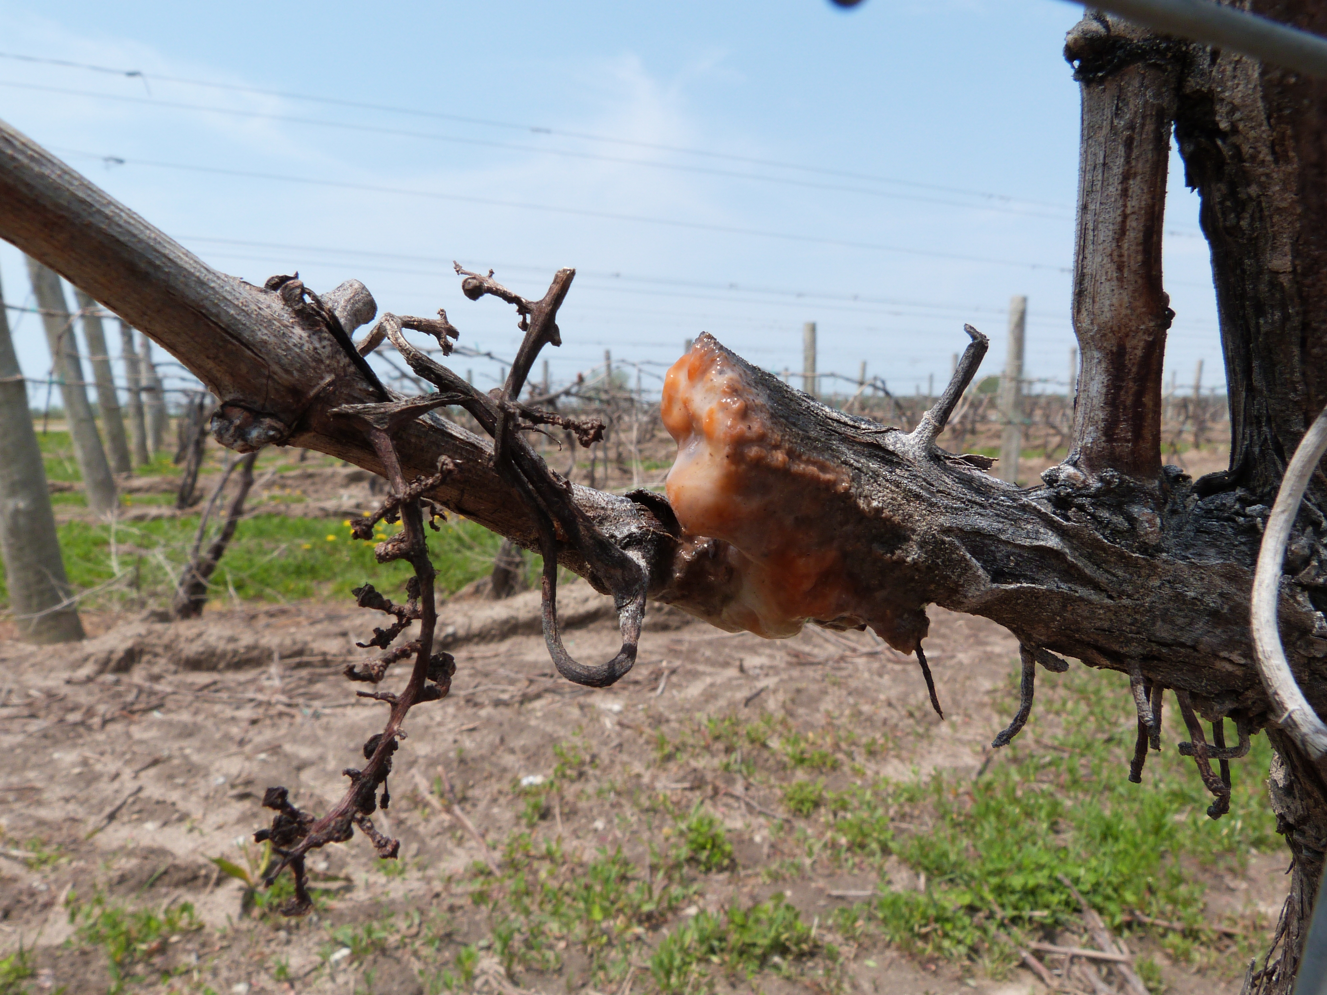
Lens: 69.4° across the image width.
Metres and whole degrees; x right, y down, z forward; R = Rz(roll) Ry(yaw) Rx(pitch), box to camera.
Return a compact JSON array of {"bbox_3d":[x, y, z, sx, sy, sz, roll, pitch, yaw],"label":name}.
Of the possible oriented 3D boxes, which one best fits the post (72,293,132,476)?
[{"bbox_3d":[-4.090,-0.918,6.985,0.140,1.500,0.140,-11,10,-29],"label":"post"}]

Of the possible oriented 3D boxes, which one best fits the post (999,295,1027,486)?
[{"bbox_3d":[3.139,-0.951,8.620,0.150,1.750,0.150,4,6,20],"label":"post"}]

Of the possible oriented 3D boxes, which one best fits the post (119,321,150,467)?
[{"bbox_3d":[-5.088,-1.051,9.216,0.125,1.460,0.125,-6,7,-28],"label":"post"}]

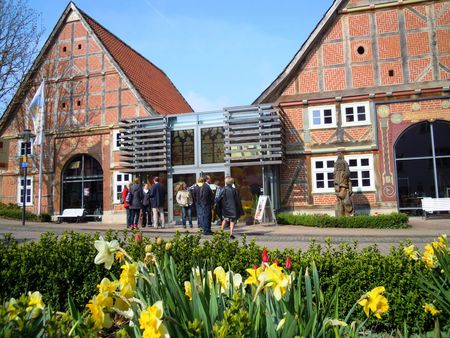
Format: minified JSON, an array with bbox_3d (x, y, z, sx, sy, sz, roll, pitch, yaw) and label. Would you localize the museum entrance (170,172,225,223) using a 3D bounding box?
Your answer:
[{"bbox_3d":[-1.161,1.182,15.100,2.450,2.200,0.150,-3,-5,15],"label":"museum entrance"}]

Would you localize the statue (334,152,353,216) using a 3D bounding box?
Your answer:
[{"bbox_3d":[4.067,0.642,12.500,0.600,2.400,0.580,-3,-5,15],"label":"statue"}]

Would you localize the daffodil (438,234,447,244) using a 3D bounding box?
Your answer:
[{"bbox_3d":[1.374,0.445,2.300,0.050,0.060,0.055,2,-6,-37],"label":"daffodil"}]

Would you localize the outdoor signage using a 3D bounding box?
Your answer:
[{"bbox_3d":[1.430,1.434,12.800,0.600,1.060,0.630,1,-6,-22],"label":"outdoor signage"}]

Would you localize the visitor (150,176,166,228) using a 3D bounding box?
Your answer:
[{"bbox_3d":[-2.282,1.167,12.500,0.520,1.770,0.360,0,-5,-18],"label":"visitor"}]

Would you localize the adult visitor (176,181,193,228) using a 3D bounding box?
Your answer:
[{"bbox_3d":[-1.401,1.235,12.600,0.520,1.620,0.400,-3,-5,12],"label":"adult visitor"}]

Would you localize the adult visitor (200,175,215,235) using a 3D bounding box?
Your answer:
[{"bbox_3d":[-0.515,1.062,10.900,0.360,1.760,0.480,4,-7,-45],"label":"adult visitor"}]

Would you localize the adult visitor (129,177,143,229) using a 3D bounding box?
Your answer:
[{"bbox_3d":[-3.035,1.187,12.350,0.470,1.700,0.350,-4,-6,27],"label":"adult visitor"}]

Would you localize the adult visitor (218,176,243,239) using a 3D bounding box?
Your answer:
[{"bbox_3d":[0.148,1.023,9.800,0.600,1.660,0.450,-1,-5,-3],"label":"adult visitor"}]

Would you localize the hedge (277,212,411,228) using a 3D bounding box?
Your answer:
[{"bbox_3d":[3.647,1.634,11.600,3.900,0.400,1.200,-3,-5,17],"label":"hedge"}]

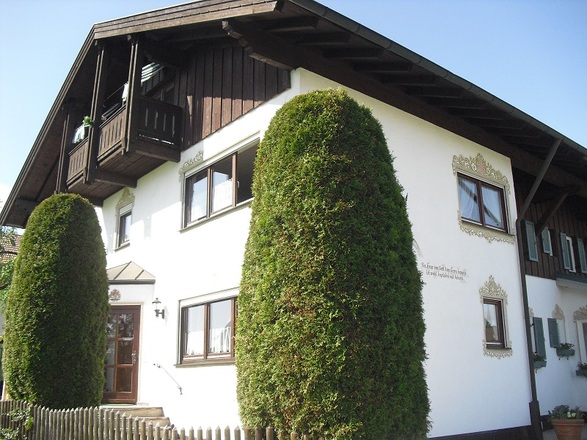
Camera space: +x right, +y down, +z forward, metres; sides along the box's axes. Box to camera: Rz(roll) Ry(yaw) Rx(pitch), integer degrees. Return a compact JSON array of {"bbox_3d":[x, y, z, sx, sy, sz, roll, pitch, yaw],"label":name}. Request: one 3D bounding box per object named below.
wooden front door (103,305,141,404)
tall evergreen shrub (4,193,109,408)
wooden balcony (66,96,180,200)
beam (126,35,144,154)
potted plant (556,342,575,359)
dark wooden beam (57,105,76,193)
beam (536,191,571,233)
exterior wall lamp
[{"bbox_3d":[-3.831,2.891,13.179,1.020,2.080,0.100,-1,-15,5],"label":"wooden front door"},{"bbox_3d":[-4.470,1.865,11.406,1.820,4.650,1.820,13,-19,-38],"label":"tall evergreen shrub"},{"bbox_3d":[-4.354,-1.502,14.901,1.240,1.310,4.430,13,-19,-38],"label":"wooden balcony"},{"bbox_3d":[-3.407,-2.725,13.204,0.180,2.720,0.180,13,-19,-38],"label":"beam"},{"bbox_3d":[7.157,3.417,16.068,0.580,0.400,0.200,13,-19,-38],"label":"potted plant"},{"bbox_3d":[-6.112,-1.797,16.407,0.180,2.650,0.180,13,-19,-38],"label":"dark wooden beam"},{"bbox_3d":[6.955,-0.238,16.371,0.130,0.140,1.330,13,-63,-38],"label":"beam"},{"bbox_3d":[-2.838,1.864,12.805,0.280,0.430,0.190,13,-19,-38],"label":"exterior wall lamp"}]

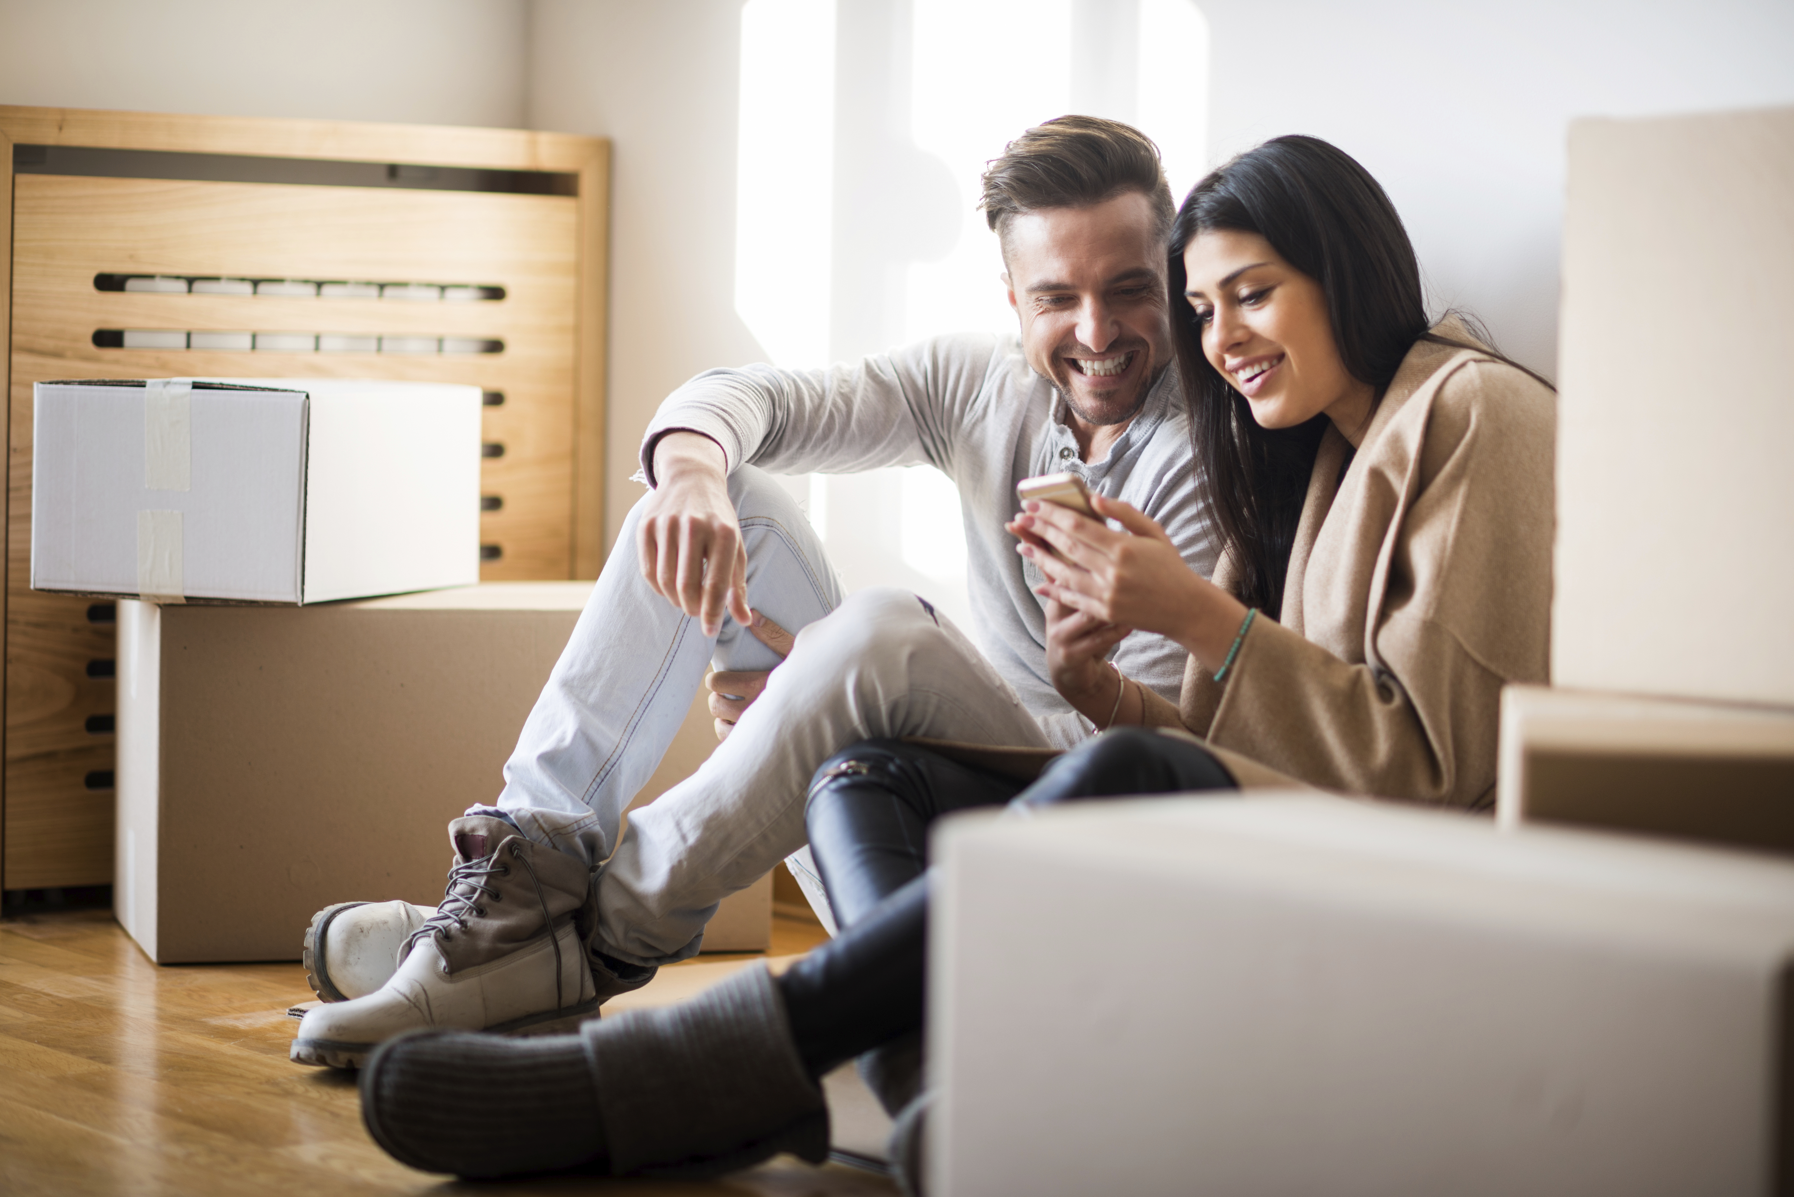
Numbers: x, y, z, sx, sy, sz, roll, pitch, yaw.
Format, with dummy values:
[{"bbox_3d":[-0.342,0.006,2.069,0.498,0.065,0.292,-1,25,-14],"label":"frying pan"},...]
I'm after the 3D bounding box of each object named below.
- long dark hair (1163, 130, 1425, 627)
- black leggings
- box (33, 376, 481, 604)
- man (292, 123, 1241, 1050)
[{"bbox_3d":[0.322,-0.177,3.385,0.225,0.380,0.195,-2,6,-45],"label":"long dark hair"},{"bbox_3d":[0.142,0.242,3.295,0.540,0.330,0.370,-1,5,-33],"label":"black leggings"},{"bbox_3d":[-0.635,-0.112,4.253,0.295,0.202,0.386,3,4,20],"label":"box"},{"bbox_3d":[-0.063,-0.019,3.704,0.887,0.800,0.580,-2,6,-45],"label":"man"}]

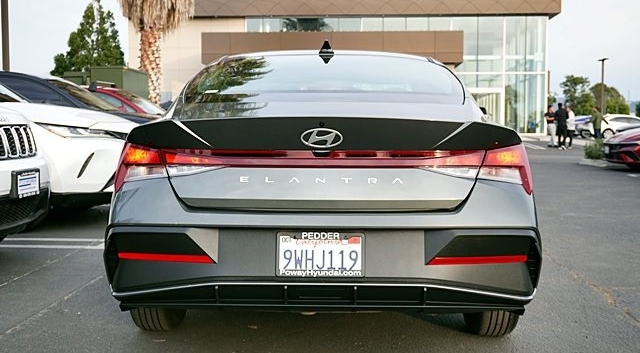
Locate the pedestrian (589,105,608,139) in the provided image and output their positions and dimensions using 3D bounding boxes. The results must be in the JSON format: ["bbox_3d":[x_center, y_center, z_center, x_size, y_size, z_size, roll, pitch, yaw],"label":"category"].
[{"bbox_3d":[12.936,-2.380,33.000,0.750,1.720,0.550,1,4,6],"label":"pedestrian"}]

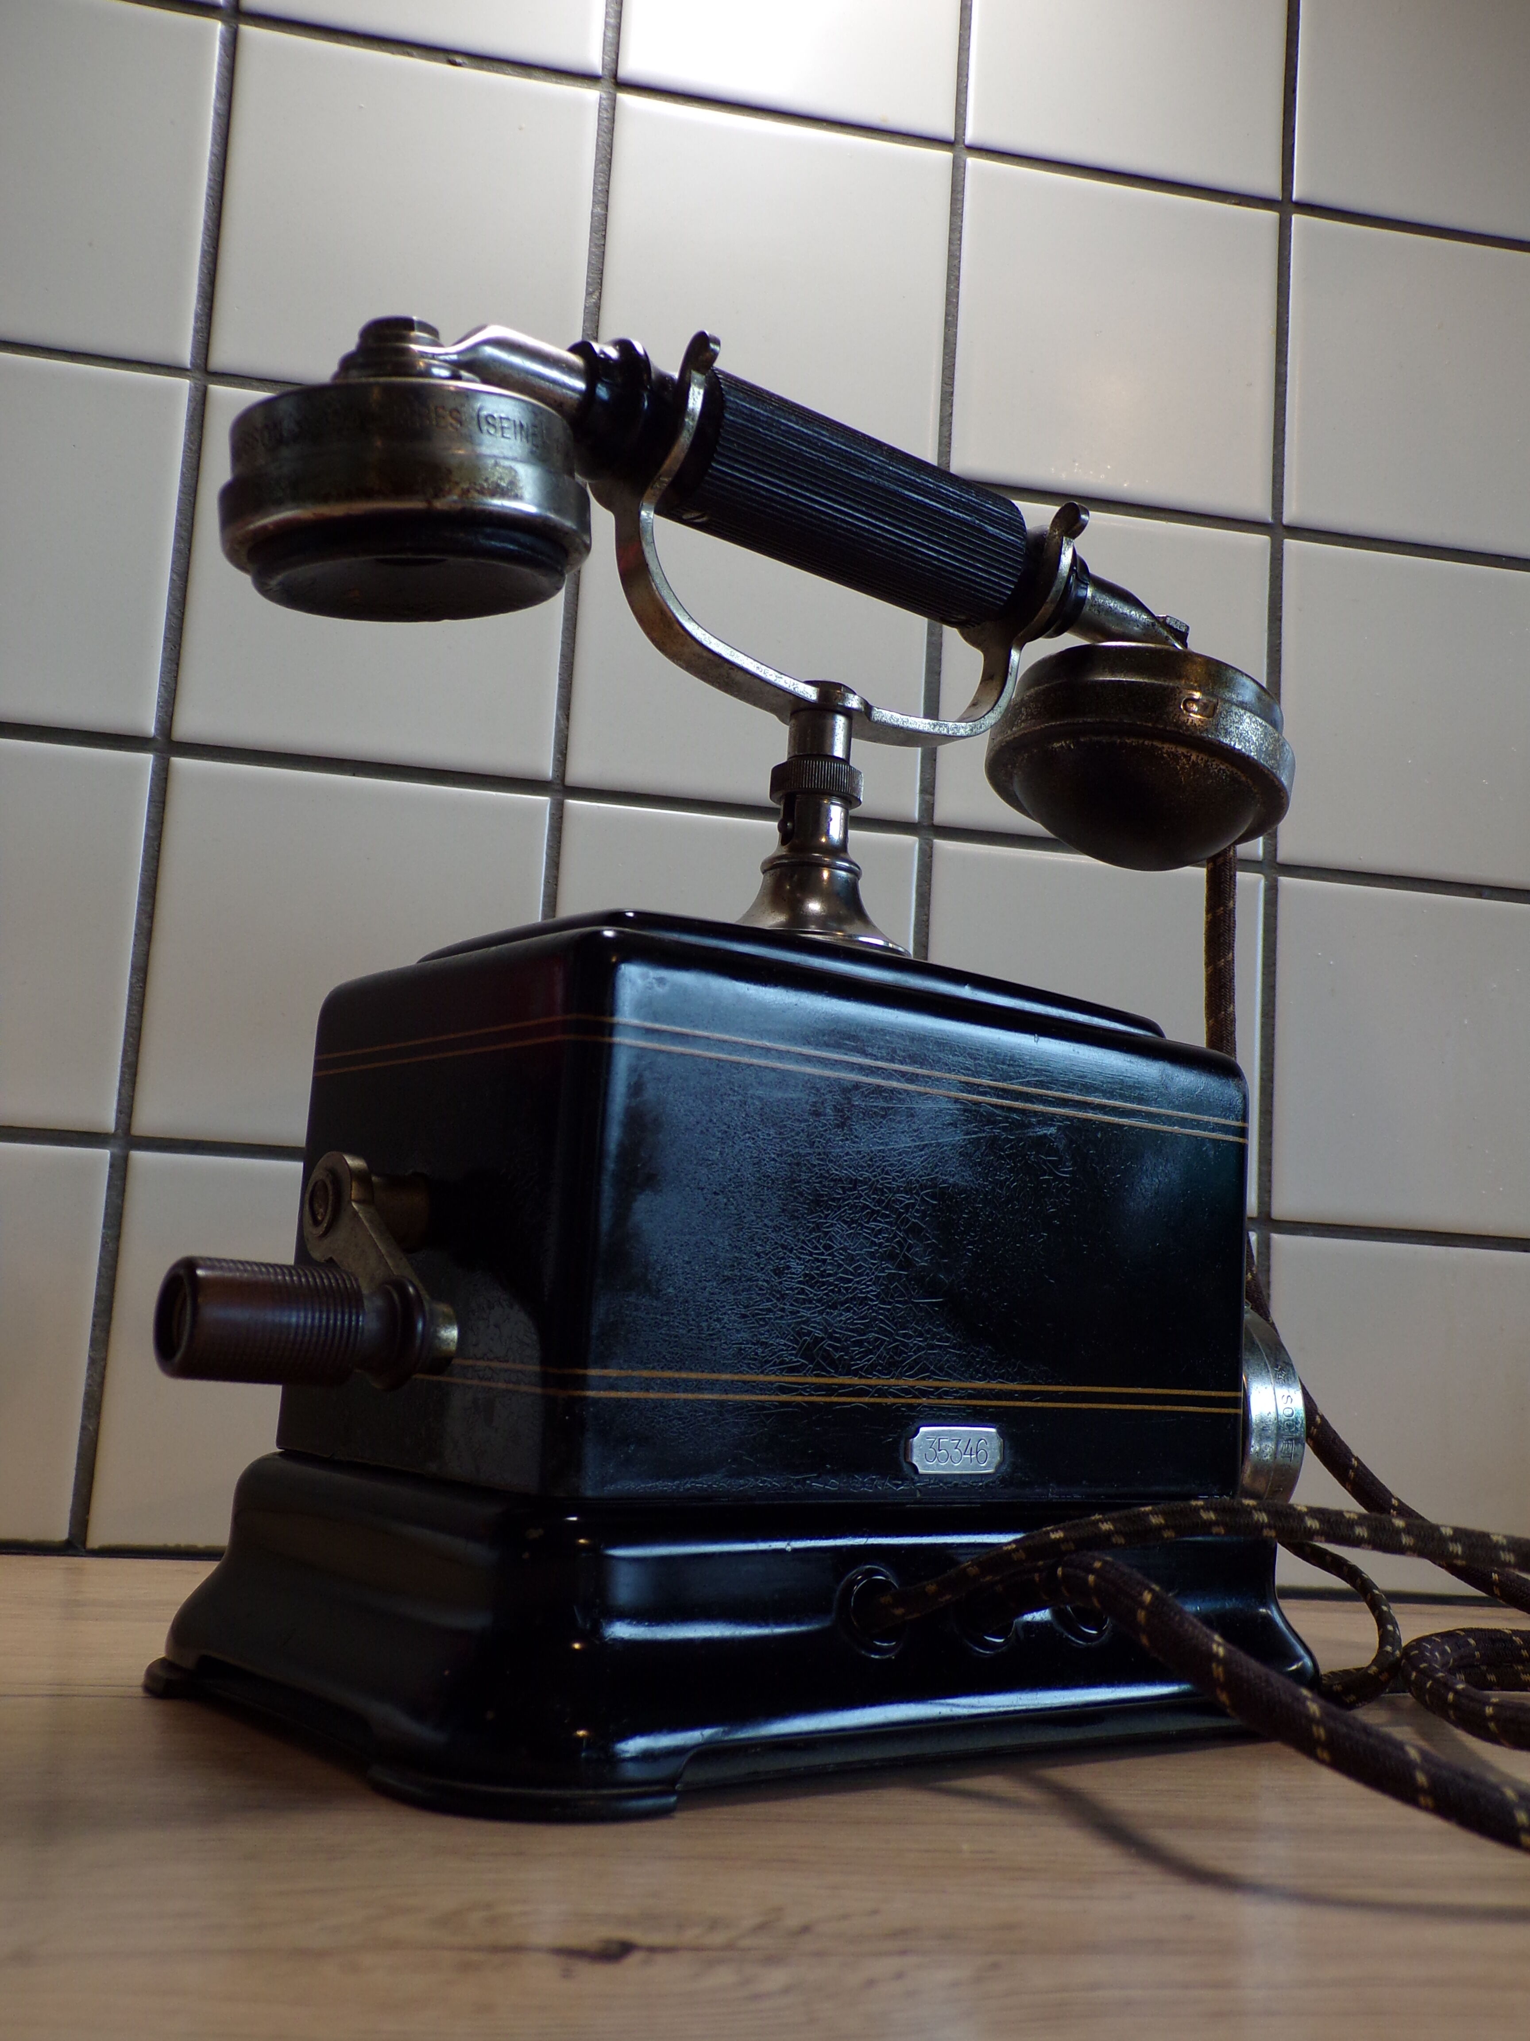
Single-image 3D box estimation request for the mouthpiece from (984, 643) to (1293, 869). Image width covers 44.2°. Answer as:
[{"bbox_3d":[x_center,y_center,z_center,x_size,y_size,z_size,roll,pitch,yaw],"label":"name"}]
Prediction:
[{"bbox_3d":[0.092,-0.059,0.469,0.071,0.037,0.071,26,-20,-33],"label":"mouthpiece"}]

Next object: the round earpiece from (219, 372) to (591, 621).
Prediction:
[{"bbox_3d":[-0.066,-0.094,0.351,0.068,0.030,0.068,-3,0,0],"label":"round earpiece"}]

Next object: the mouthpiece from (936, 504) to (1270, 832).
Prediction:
[{"bbox_3d":[0.096,-0.079,0.473,0.076,0.058,0.071,10,-11,-37],"label":"mouthpiece"}]

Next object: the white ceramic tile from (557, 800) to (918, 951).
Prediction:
[{"bbox_3d":[-0.009,-0.006,0.527,0.101,0.101,0.007,5,-9,-10],"label":"white ceramic tile"}]

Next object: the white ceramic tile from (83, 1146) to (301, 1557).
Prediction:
[{"bbox_3d":[-0.118,0.089,0.492,0.101,0.101,0.007,5,-9,-10],"label":"white ceramic tile"}]

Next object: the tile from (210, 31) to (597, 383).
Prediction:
[{"bbox_3d":[-0.100,-0.224,0.538,0.101,0.101,0.007,5,-9,-10],"label":"tile"}]

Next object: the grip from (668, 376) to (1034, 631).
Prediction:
[{"bbox_3d":[0.018,-0.113,0.417,0.082,0.031,0.031,10,-11,-37],"label":"grip"}]

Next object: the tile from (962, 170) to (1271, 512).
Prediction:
[{"bbox_3d":[0.107,-0.206,0.577,0.101,0.101,0.007,5,-9,-10],"label":"tile"}]

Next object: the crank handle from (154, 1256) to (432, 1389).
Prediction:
[{"bbox_3d":[-0.068,0.046,0.280,0.039,0.017,0.017,10,-11,-37],"label":"crank handle"}]

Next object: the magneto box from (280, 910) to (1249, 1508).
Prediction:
[{"bbox_3d":[0.004,0.043,0.389,0.169,0.097,0.105,10,-11,-37],"label":"magneto box"}]

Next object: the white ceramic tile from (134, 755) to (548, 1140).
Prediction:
[{"bbox_3d":[-0.112,-0.015,0.507,0.101,0.101,0.007,5,-9,-10],"label":"white ceramic tile"}]

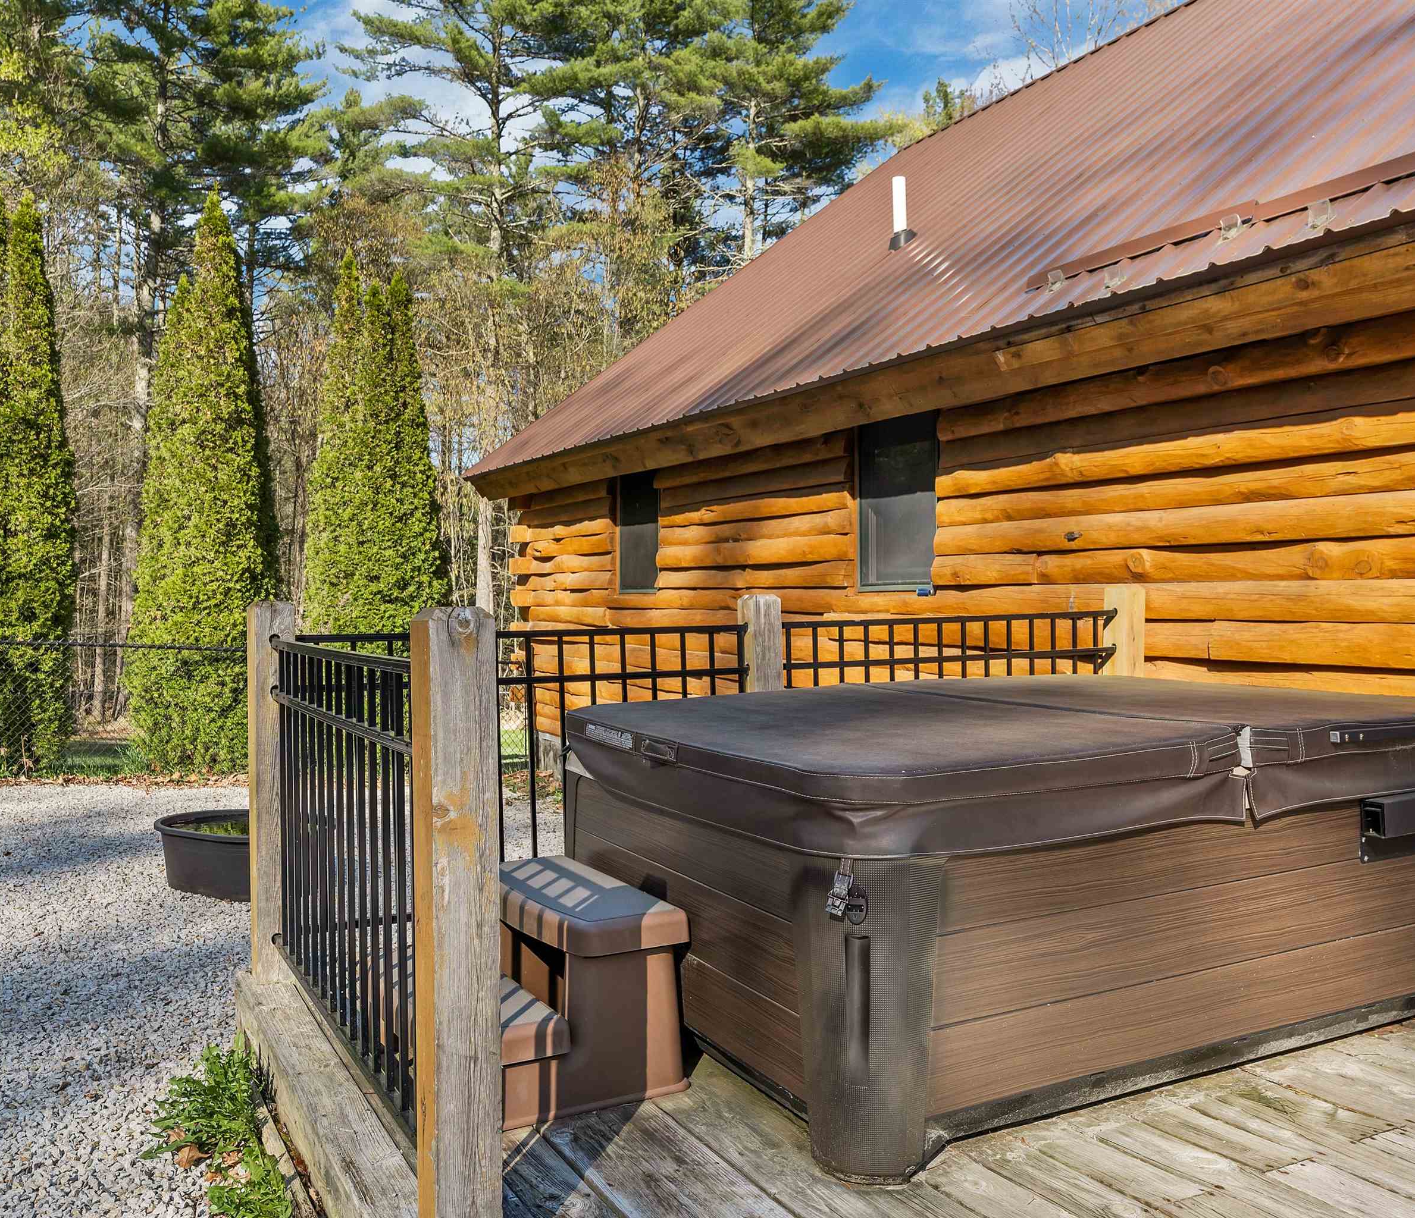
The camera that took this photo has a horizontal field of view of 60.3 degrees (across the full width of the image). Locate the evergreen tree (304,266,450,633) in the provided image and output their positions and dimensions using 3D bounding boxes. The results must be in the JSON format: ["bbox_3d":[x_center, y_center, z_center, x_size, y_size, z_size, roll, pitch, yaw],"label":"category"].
[{"bbox_3d":[-3.337,-0.894,12.300,1.413,5.133,1.413,-1,1,-15],"label":"evergreen tree"}]

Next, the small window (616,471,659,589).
[{"bbox_3d":[-0.568,-0.690,10.755,0.100,1.060,0.878,-1,1,-28],"label":"small window"}]

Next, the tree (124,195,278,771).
[{"bbox_3d":[-5.020,-1.241,12.100,1.475,5.716,1.475,-1,1,-22],"label":"tree"}]

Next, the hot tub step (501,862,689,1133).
[{"bbox_3d":[-0.447,0.886,2.926,0.604,0.410,0.695,-1,1,-28],"label":"hot tub step"}]

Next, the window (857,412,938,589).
[{"bbox_3d":[1.189,-0.651,7.403,0.100,1.060,0.832,-1,1,-28],"label":"window"}]

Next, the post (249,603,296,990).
[{"bbox_3d":[-1.284,0.530,3.584,0.116,1.108,0.116,-1,1,-28],"label":"post"}]

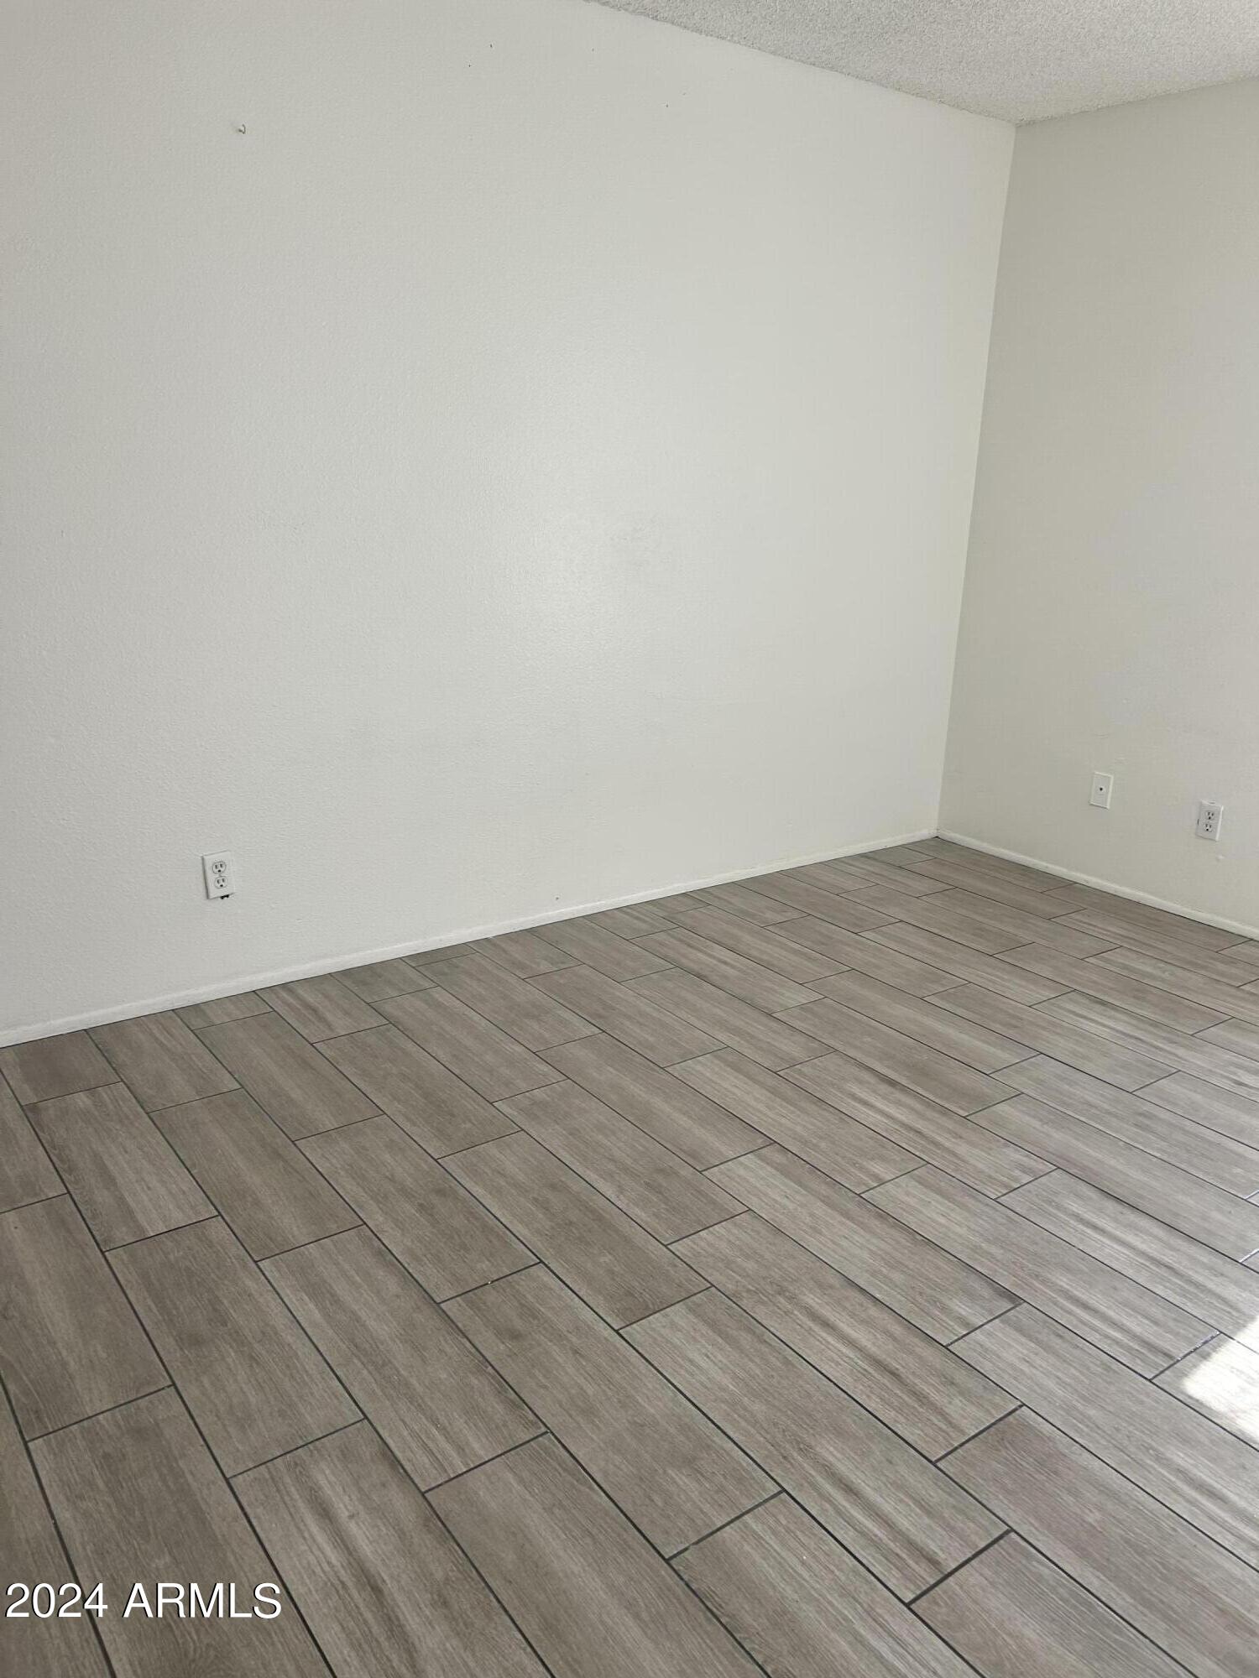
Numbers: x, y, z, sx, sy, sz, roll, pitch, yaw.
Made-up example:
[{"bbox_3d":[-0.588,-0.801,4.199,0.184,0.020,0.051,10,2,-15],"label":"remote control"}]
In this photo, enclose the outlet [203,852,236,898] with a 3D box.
[{"bbox_3d":[-1.020,0.090,3.138,0.071,0.115,0.010,-11,21,-35],"label":"outlet"}]

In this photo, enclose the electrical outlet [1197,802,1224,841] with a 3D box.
[{"bbox_3d":[1.803,-0.057,3.928,0.010,0.115,0.071,-11,21,-35],"label":"electrical outlet"}]

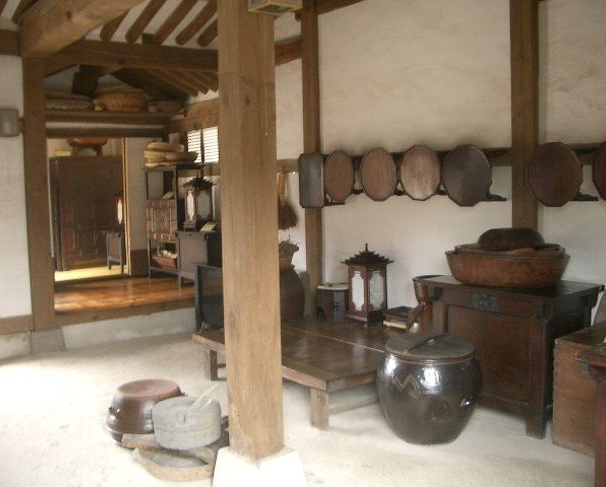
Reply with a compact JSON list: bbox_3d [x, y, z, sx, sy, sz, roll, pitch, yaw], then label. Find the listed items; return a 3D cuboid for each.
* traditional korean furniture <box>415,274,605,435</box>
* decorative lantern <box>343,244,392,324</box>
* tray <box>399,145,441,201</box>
[{"bbox_3d":[1.408,0.700,4.456,0.650,0.872,1.010,-5,6,-36],"label":"traditional korean furniture"},{"bbox_3d":[0.570,0.341,5.809,0.317,0.671,0.317,-5,6,-38],"label":"decorative lantern"},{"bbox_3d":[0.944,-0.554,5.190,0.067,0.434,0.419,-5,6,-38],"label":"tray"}]

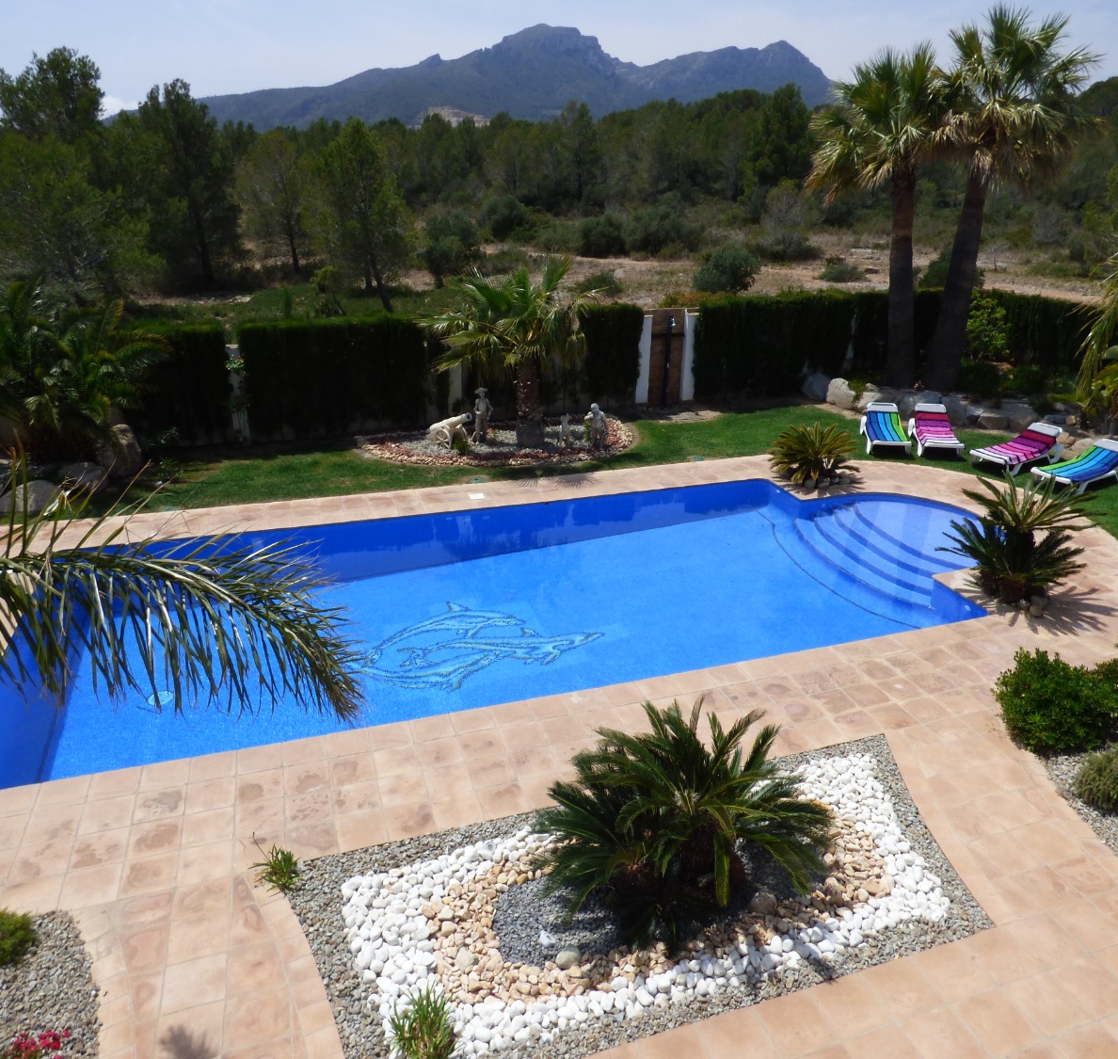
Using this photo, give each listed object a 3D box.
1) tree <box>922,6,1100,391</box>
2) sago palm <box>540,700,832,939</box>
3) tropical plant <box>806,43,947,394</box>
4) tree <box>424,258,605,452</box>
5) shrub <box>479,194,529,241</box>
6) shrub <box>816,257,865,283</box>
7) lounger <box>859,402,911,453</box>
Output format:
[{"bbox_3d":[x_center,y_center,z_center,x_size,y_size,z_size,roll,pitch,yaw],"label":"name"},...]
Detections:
[{"bbox_3d":[8.824,-6.498,16.796,3.200,7.250,3.200,12,25,23],"label":"tree"},{"bbox_3d":[0.957,2.061,5.878,2.100,1.300,1.950,5,24,11],"label":"sago palm"},{"bbox_3d":[6.898,-6.705,18.062,3.500,7.300,3.400,9,24,18],"label":"tropical plant"},{"bbox_3d":[-0.798,-3.011,14.206,3.100,3.200,3.100,0,23,-3],"label":"tree"},{"bbox_3d":[-3.677,-20.809,54.426,3.300,2.950,3.300,0,23,-4],"label":"shrub"},{"bbox_3d":[13.395,-12.379,38.874,2.251,1.187,2.139,8,24,17],"label":"shrub"},{"bbox_3d":[6.624,-2.055,16.490,0.720,0.640,1.850,6,24,12],"label":"lounger"}]

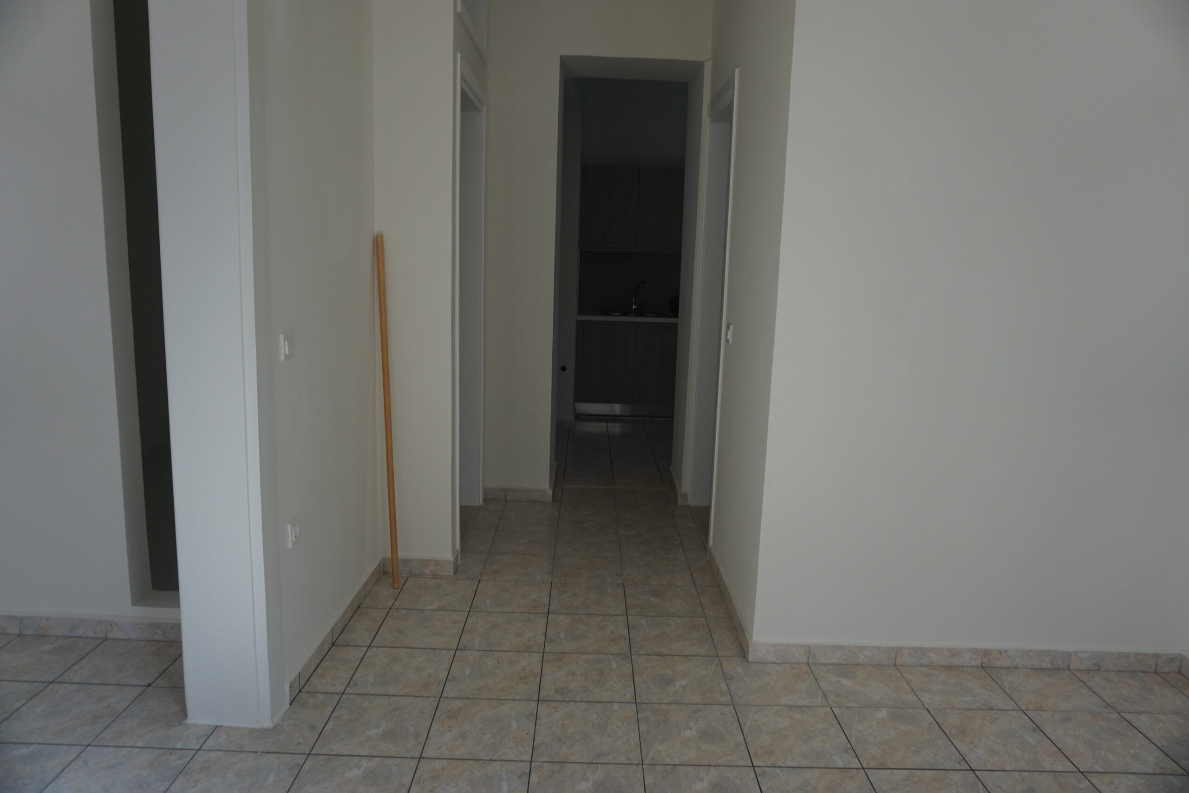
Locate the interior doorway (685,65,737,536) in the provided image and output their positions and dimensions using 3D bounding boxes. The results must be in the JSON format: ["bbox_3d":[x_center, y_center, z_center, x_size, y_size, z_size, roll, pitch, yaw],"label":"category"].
[{"bbox_3d":[0.630,-0.378,3.923,0.150,2.195,0.806,2,10,-1],"label":"interior doorway"}]

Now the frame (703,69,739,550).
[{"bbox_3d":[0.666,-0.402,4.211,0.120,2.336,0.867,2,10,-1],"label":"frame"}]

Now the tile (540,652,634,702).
[{"bbox_3d":[-0.024,0.999,2.819,0.323,0.010,0.323,2,10,-1],"label":"tile"}]

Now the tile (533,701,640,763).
[{"bbox_3d":[-0.021,1.060,2.491,0.326,0.010,0.326,2,10,-1],"label":"tile"}]

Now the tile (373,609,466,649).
[{"bbox_3d":[-0.641,0.868,2.950,0.307,0.011,0.307,2,10,-1],"label":"tile"}]

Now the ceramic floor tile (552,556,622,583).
[{"bbox_3d":[-0.031,0.830,3.785,0.323,0.010,0.323,2,10,-1],"label":"ceramic floor tile"}]

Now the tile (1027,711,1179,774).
[{"bbox_3d":[1.623,1.113,2.510,0.326,0.010,0.326,2,10,-1],"label":"tile"}]

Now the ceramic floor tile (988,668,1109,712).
[{"bbox_3d":[1.621,1.057,2.821,0.326,0.010,0.300,2,10,-1],"label":"ceramic floor tile"}]

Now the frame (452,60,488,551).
[{"bbox_3d":[-0.682,-0.411,4.030,0.150,2.303,1.020,2,10,-1],"label":"frame"}]

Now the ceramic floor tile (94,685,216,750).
[{"bbox_3d":[-1.249,0.950,2.341,0.307,0.011,0.307,2,10,-1],"label":"ceramic floor tile"}]

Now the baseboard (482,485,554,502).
[{"bbox_3d":[-0.466,0.596,4.830,0.420,0.080,0.012,2,10,-1],"label":"baseboard"}]

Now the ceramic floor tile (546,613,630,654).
[{"bbox_3d":[-0.027,0.942,3.141,0.323,0.010,0.323,2,10,-1],"label":"ceramic floor tile"}]

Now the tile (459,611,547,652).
[{"bbox_3d":[-0.353,0.932,3.137,0.323,0.010,0.323,2,10,-1],"label":"tile"}]

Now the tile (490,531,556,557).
[{"bbox_3d":[-0.364,0.767,4.141,0.327,0.010,0.327,2,10,-1],"label":"tile"}]

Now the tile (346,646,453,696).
[{"bbox_3d":[-0.684,0.985,2.837,0.327,0.010,0.327,2,10,-1],"label":"tile"}]

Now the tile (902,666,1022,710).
[{"bbox_3d":[1.209,0.978,2.653,0.307,0.011,0.273,2,10,-1],"label":"tile"}]

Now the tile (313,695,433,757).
[{"bbox_3d":[-0.676,1.035,2.489,0.323,0.010,0.323,2,10,-1],"label":"tile"}]

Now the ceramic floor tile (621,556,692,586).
[{"bbox_3d":[0.298,0.845,3.825,0.327,0.010,0.327,2,10,-1],"label":"ceramic floor tile"}]

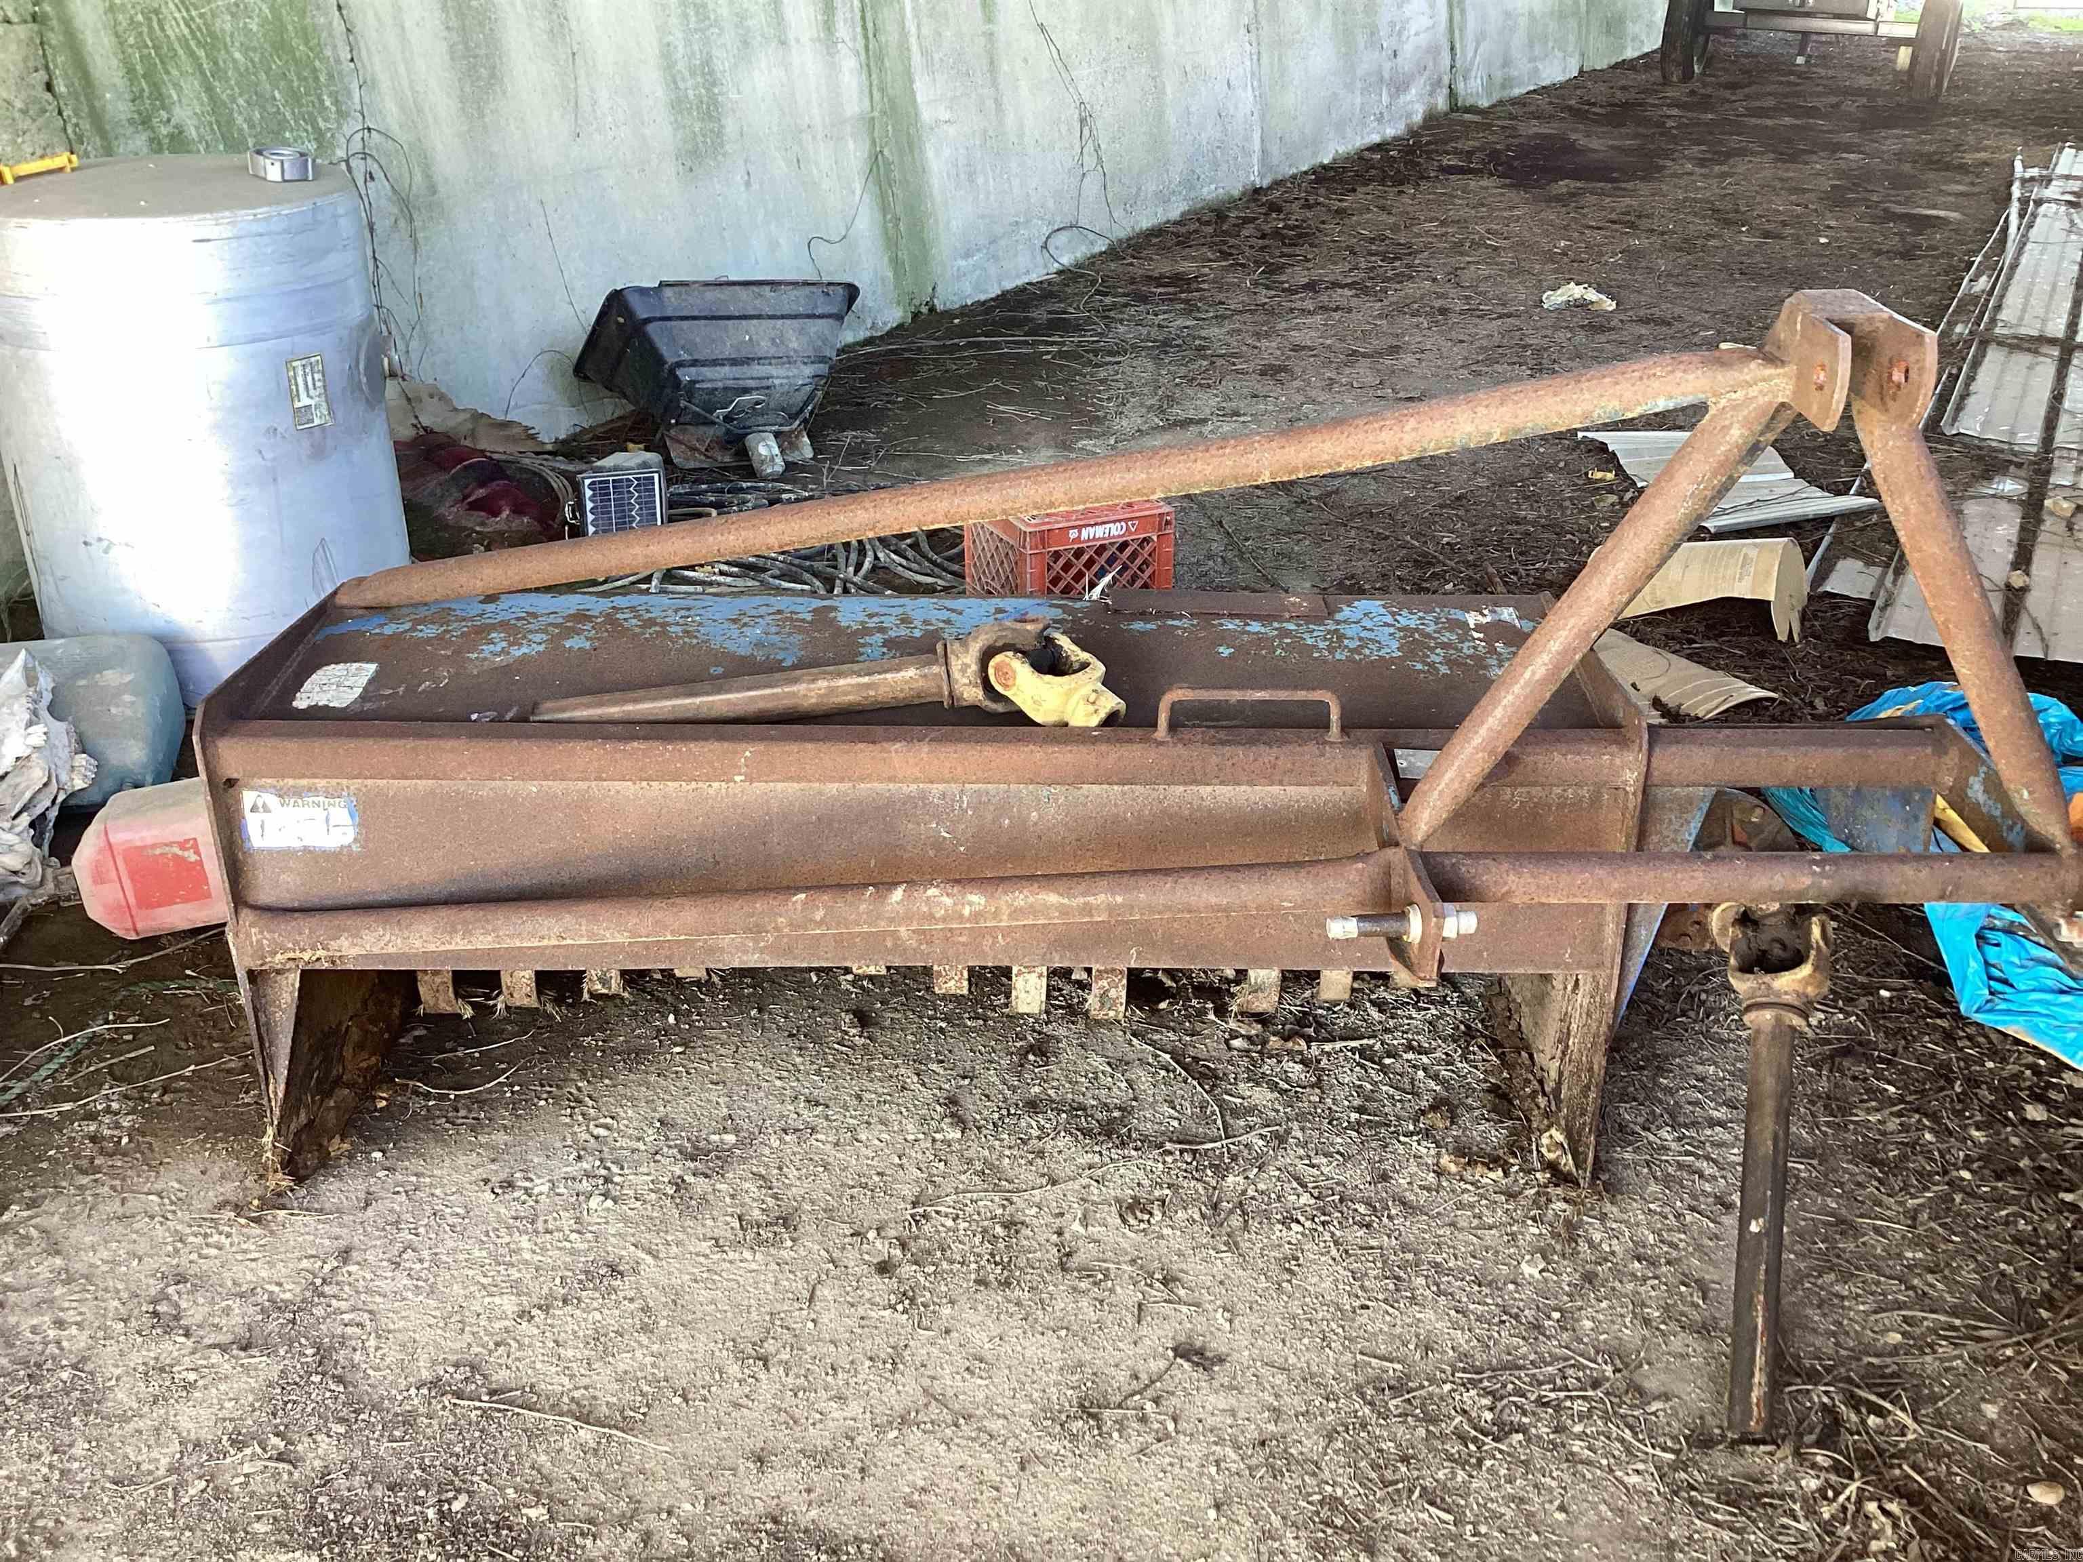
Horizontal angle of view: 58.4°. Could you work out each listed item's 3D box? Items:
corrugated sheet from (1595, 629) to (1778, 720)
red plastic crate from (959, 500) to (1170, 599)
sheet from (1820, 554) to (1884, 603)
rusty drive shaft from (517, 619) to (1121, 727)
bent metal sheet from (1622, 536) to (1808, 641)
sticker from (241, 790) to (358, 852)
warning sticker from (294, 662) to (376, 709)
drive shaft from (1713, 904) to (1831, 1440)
[{"bbox_3d":[1.173,-0.252,3.751,0.330,0.075,0.490,-13,28,-26],"label":"corrugated sheet"},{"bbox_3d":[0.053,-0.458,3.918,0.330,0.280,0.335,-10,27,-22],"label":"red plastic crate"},{"bbox_3d":[1.845,-0.445,4.215,0.150,0.020,0.270,14,28,27],"label":"sheet"},{"bbox_3d":[-0.240,-0.103,2.125,0.670,0.110,0.125,-3,25,-4],"label":"rusty drive shaft"},{"bbox_3d":[1.355,-0.406,3.932,0.440,0.200,0.200,4,25,7],"label":"bent metal sheet"},{"bbox_3d":[-0.832,0.045,2.090,0.130,0.072,0.004,1,25,0],"label":"sticker"},{"bbox_3d":[-0.836,-0.113,2.210,0.068,0.004,0.105,1,33,0],"label":"warning sticker"},{"bbox_3d":[0.787,0.396,2.022,0.115,0.115,0.630,8,55,15],"label":"drive shaft"}]

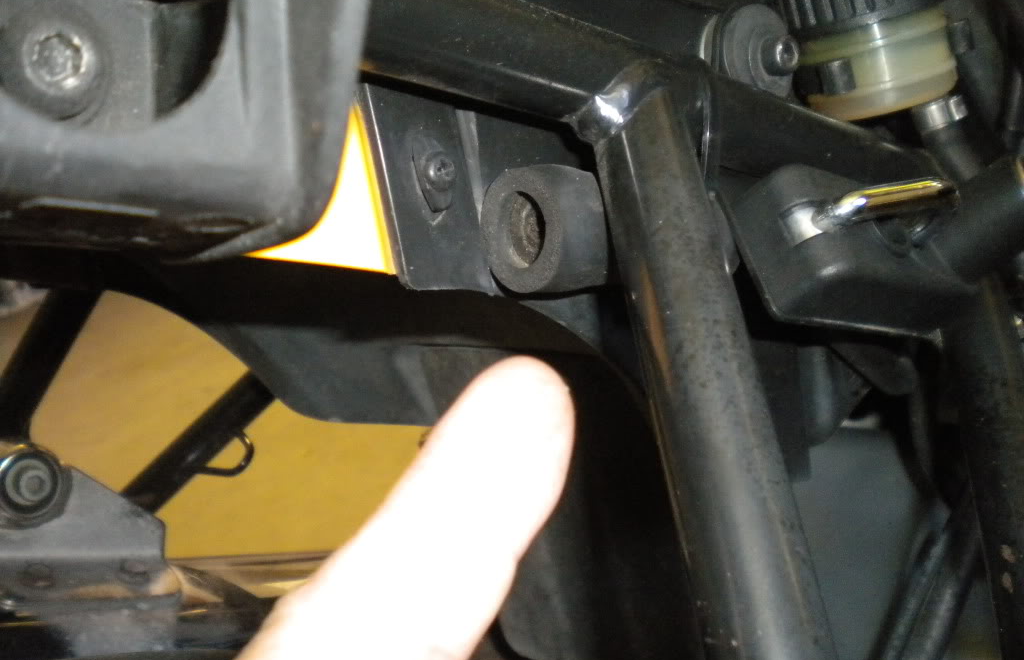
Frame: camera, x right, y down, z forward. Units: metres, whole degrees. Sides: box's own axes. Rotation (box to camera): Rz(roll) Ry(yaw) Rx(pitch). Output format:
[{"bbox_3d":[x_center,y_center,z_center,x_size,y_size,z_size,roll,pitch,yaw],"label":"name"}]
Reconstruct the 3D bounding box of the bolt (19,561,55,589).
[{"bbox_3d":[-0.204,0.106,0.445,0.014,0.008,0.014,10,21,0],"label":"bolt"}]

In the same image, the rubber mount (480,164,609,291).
[{"bbox_3d":[0.014,-0.026,0.270,0.031,0.031,0.031,-6,24,-39],"label":"rubber mount"}]

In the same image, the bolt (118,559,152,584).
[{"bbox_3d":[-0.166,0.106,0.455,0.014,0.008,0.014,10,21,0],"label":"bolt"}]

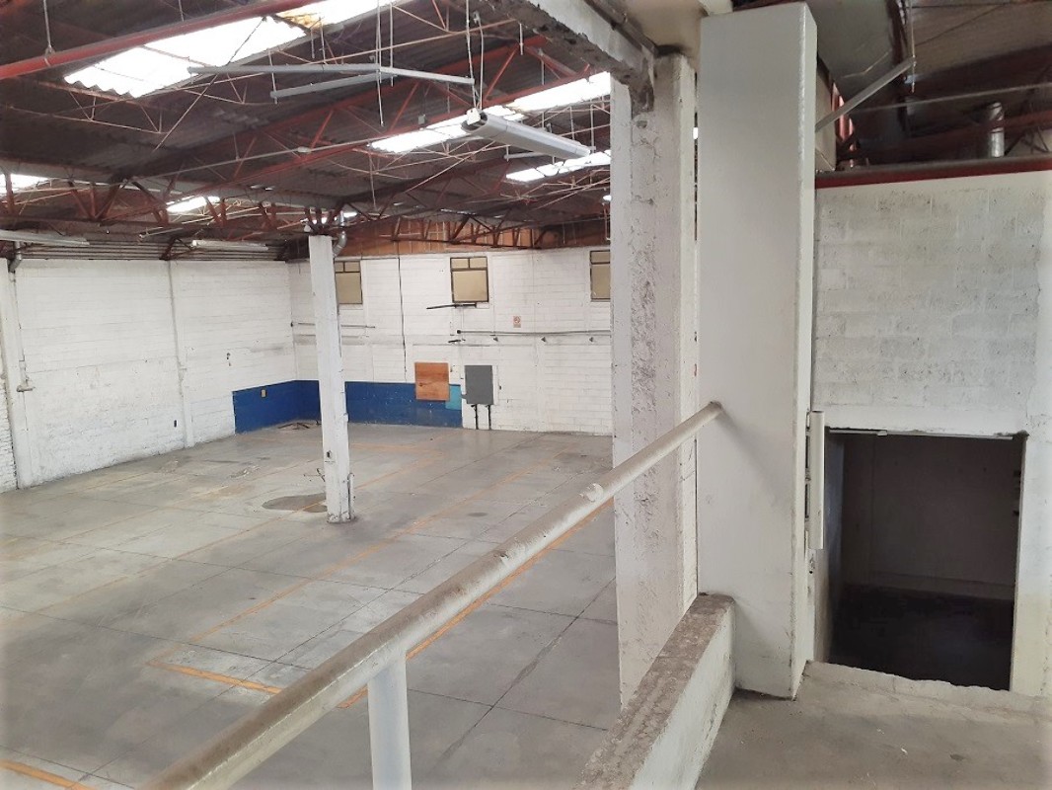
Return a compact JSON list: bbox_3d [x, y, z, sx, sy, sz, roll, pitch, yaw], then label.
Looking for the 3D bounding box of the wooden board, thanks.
[{"bbox_3d":[-2.820,-0.381,24.591,1.172,1.143,0.040,2,8,24],"label":"wooden board"}]

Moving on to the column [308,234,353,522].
[{"bbox_3d":[-3.457,-0.254,14.677,0.318,5.113,0.308,2,8,24],"label":"column"}]

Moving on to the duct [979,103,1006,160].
[{"bbox_3d":[5.978,-3.383,10.500,0.220,0.698,0.200,2,8,24],"label":"duct"}]

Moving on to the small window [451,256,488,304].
[{"bbox_3d":[-1.601,-3.301,23.662,1.159,1.309,0.100,2,8,24],"label":"small window"}]

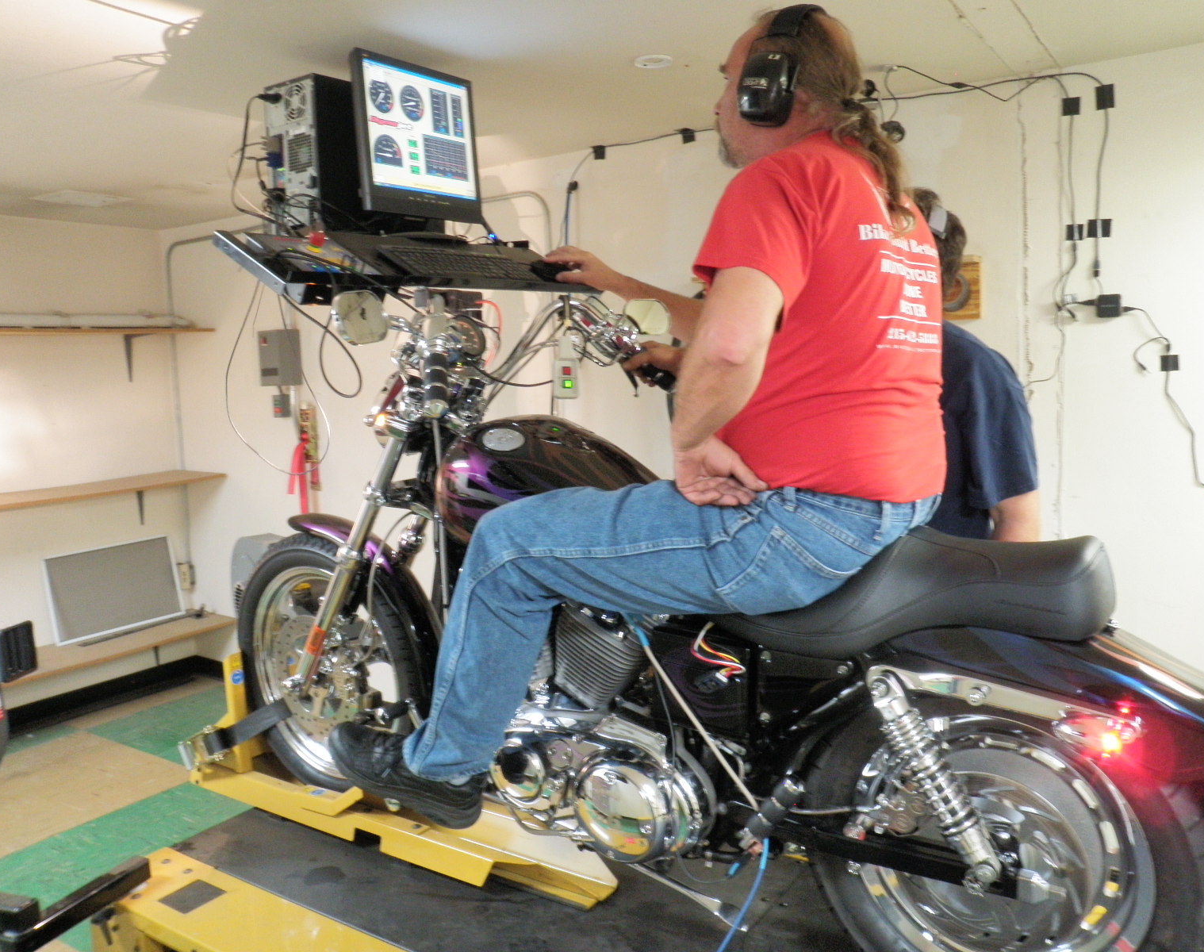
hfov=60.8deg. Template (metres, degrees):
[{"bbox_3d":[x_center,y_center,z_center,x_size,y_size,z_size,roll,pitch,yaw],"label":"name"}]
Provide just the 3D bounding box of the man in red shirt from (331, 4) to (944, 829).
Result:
[{"bbox_3d":[0.091,-0.076,1.873,1.050,1.340,0.780,3,8,35],"label":"man in red shirt"}]

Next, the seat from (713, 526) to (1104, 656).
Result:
[{"bbox_3d":[0.455,0.171,1.650,0.670,0.200,0.300,3,8,35],"label":"seat"}]

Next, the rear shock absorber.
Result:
[{"bbox_3d":[0.483,0.441,1.489,0.066,0.331,0.066,-35,-14,33],"label":"rear shock absorber"}]

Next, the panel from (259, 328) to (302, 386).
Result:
[{"bbox_3d":[-1.426,-0.520,4.559,0.137,0.236,0.112,3,8,35],"label":"panel"}]

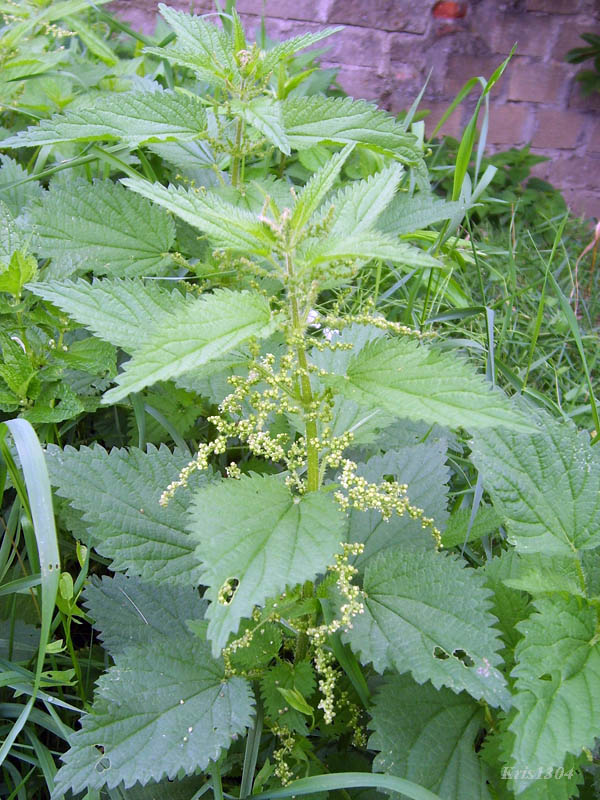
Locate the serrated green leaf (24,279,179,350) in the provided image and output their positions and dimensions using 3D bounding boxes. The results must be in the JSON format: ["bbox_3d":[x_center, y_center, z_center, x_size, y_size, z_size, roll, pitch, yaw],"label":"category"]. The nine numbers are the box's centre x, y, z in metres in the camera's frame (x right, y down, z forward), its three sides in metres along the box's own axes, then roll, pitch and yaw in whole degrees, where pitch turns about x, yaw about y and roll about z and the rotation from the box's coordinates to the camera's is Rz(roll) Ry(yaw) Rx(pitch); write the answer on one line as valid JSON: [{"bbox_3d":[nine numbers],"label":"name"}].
[{"bbox_3d":[-0.097,-0.045,0.487,0.145,0.022,0.076,20,52,11],"label":"serrated green leaf"}]

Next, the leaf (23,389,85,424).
[{"bbox_3d":[-0.175,0.005,0.575,0.046,0.013,0.028,-5,59,-13],"label":"leaf"}]

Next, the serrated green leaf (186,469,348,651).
[{"bbox_3d":[-0.020,0.090,0.447,0.082,0.025,0.109,16,52,20],"label":"serrated green leaf"}]

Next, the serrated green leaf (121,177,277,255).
[{"bbox_3d":[-0.059,-0.108,0.470,0.102,0.016,0.036,24,54,11],"label":"serrated green leaf"}]

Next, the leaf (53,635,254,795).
[{"bbox_3d":[-0.097,0.207,0.526,0.133,0.022,0.088,-32,46,-9],"label":"leaf"}]

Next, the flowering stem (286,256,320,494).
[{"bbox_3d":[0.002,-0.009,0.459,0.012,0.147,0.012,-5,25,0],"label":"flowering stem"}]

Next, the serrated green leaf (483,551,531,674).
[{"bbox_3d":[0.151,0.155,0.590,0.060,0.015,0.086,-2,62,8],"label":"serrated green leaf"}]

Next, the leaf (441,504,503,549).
[{"bbox_3d":[0.140,0.104,0.655,0.059,0.012,0.045,-15,55,-10],"label":"leaf"}]

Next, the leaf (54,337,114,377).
[{"bbox_3d":[-0.166,-0.034,0.625,0.052,0.014,0.040,15,54,11],"label":"leaf"}]

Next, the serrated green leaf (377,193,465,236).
[{"bbox_3d":[0.085,-0.137,0.605,0.080,0.018,0.045,-11,59,-7],"label":"serrated green leaf"}]

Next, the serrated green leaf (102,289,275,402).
[{"bbox_3d":[-0.060,-0.030,0.440,0.105,0.018,0.050,-27,56,-22],"label":"serrated green leaf"}]

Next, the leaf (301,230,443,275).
[{"bbox_3d":[0.040,-0.082,0.455,0.076,0.018,0.038,4,41,8],"label":"leaf"}]

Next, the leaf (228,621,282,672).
[{"bbox_3d":[-0.033,0.181,0.595,0.045,0.012,0.045,12,51,-13],"label":"leaf"}]

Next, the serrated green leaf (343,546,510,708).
[{"bbox_3d":[0.084,0.143,0.520,0.117,0.022,0.083,34,67,20],"label":"serrated green leaf"}]

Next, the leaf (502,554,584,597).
[{"bbox_3d":[0.155,0.112,0.515,0.053,0.013,0.028,6,60,13],"label":"leaf"}]

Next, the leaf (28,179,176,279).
[{"bbox_3d":[-0.151,-0.126,0.602,0.134,0.022,0.083,13,62,16],"label":"leaf"}]

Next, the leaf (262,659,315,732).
[{"bbox_3d":[-0.008,0.209,0.567,0.036,0.010,0.049,-5,69,-3],"label":"leaf"}]

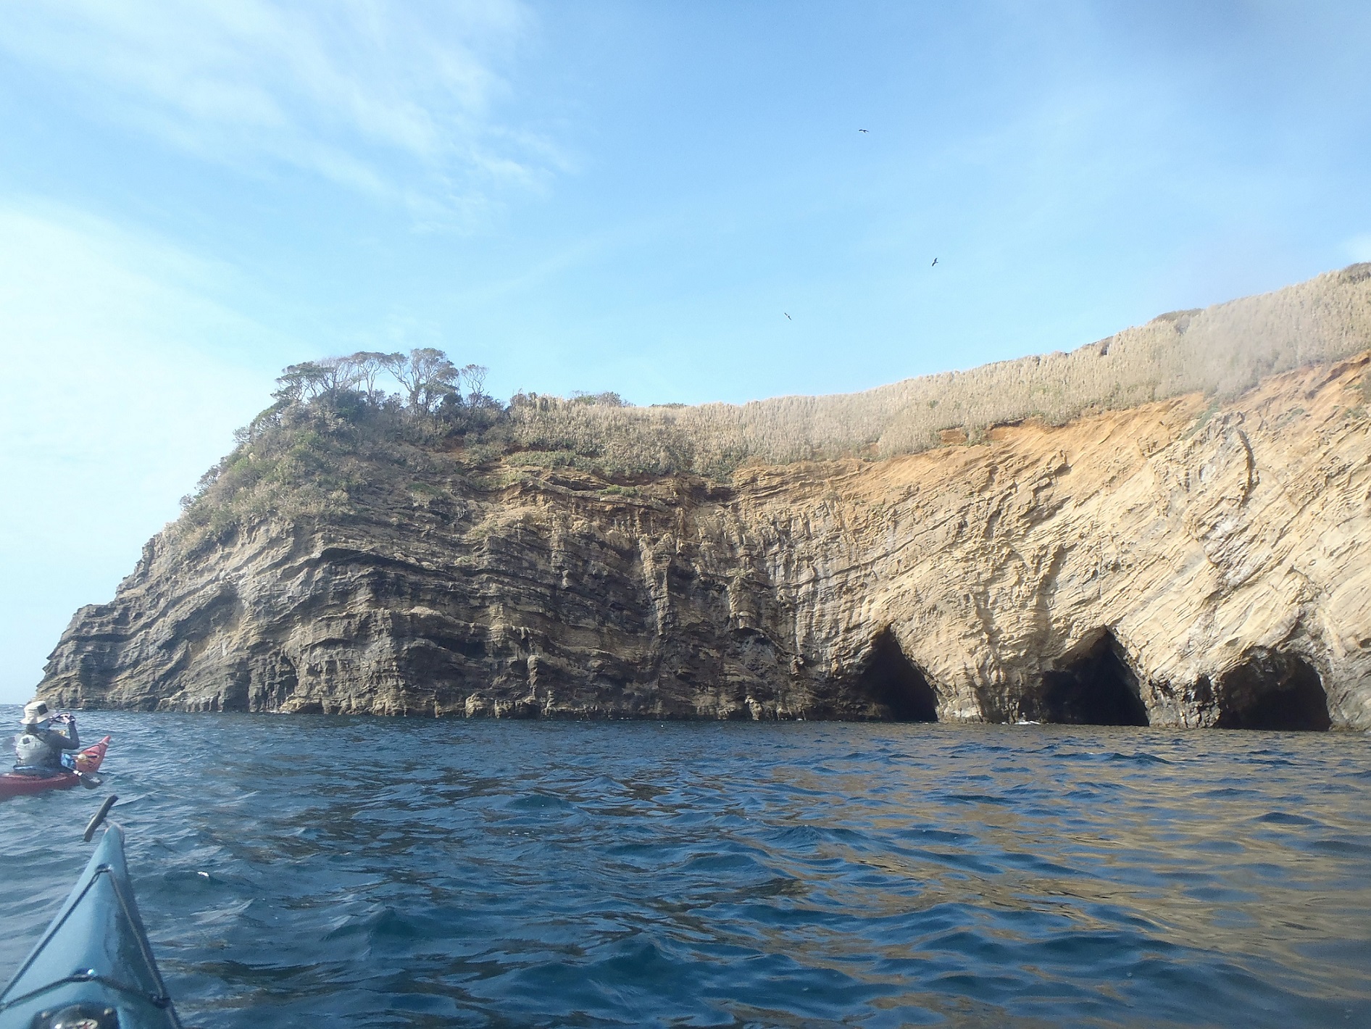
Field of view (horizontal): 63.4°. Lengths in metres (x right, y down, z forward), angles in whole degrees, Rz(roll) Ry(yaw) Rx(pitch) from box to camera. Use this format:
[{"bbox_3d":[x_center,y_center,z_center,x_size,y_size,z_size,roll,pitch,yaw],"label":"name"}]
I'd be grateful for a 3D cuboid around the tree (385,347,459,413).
[{"bbox_3d":[-27.677,-14.062,117.000,7.600,6.800,6.600,3,-10,-13],"label":"tree"}]

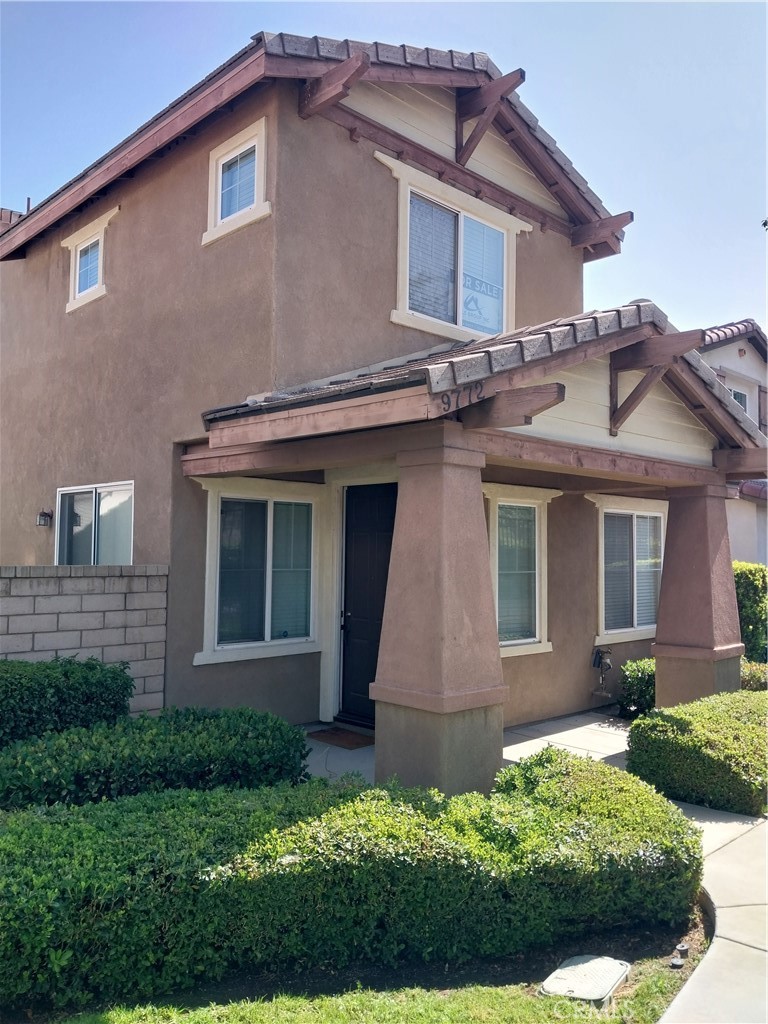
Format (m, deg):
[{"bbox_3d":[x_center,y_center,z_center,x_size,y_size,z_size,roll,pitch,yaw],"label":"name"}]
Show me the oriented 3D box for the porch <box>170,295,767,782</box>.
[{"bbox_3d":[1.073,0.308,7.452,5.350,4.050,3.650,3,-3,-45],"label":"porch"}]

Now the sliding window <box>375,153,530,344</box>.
[{"bbox_3d":[0.766,-2.466,7.802,2.410,1.530,0.140,3,-3,-45],"label":"sliding window"}]

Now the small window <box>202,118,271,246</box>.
[{"bbox_3d":[-1.299,-2.838,6.635,0.110,0.850,0.970,3,-3,-45],"label":"small window"}]

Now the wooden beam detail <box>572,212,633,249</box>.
[{"bbox_3d":[2.616,-3.337,9.184,0.110,0.260,0.780,3,-3,-45],"label":"wooden beam detail"}]

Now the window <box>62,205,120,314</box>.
[{"bbox_3d":[-3.314,-2.788,8.642,0.130,0.890,1.400,3,-3,-45],"label":"window"}]

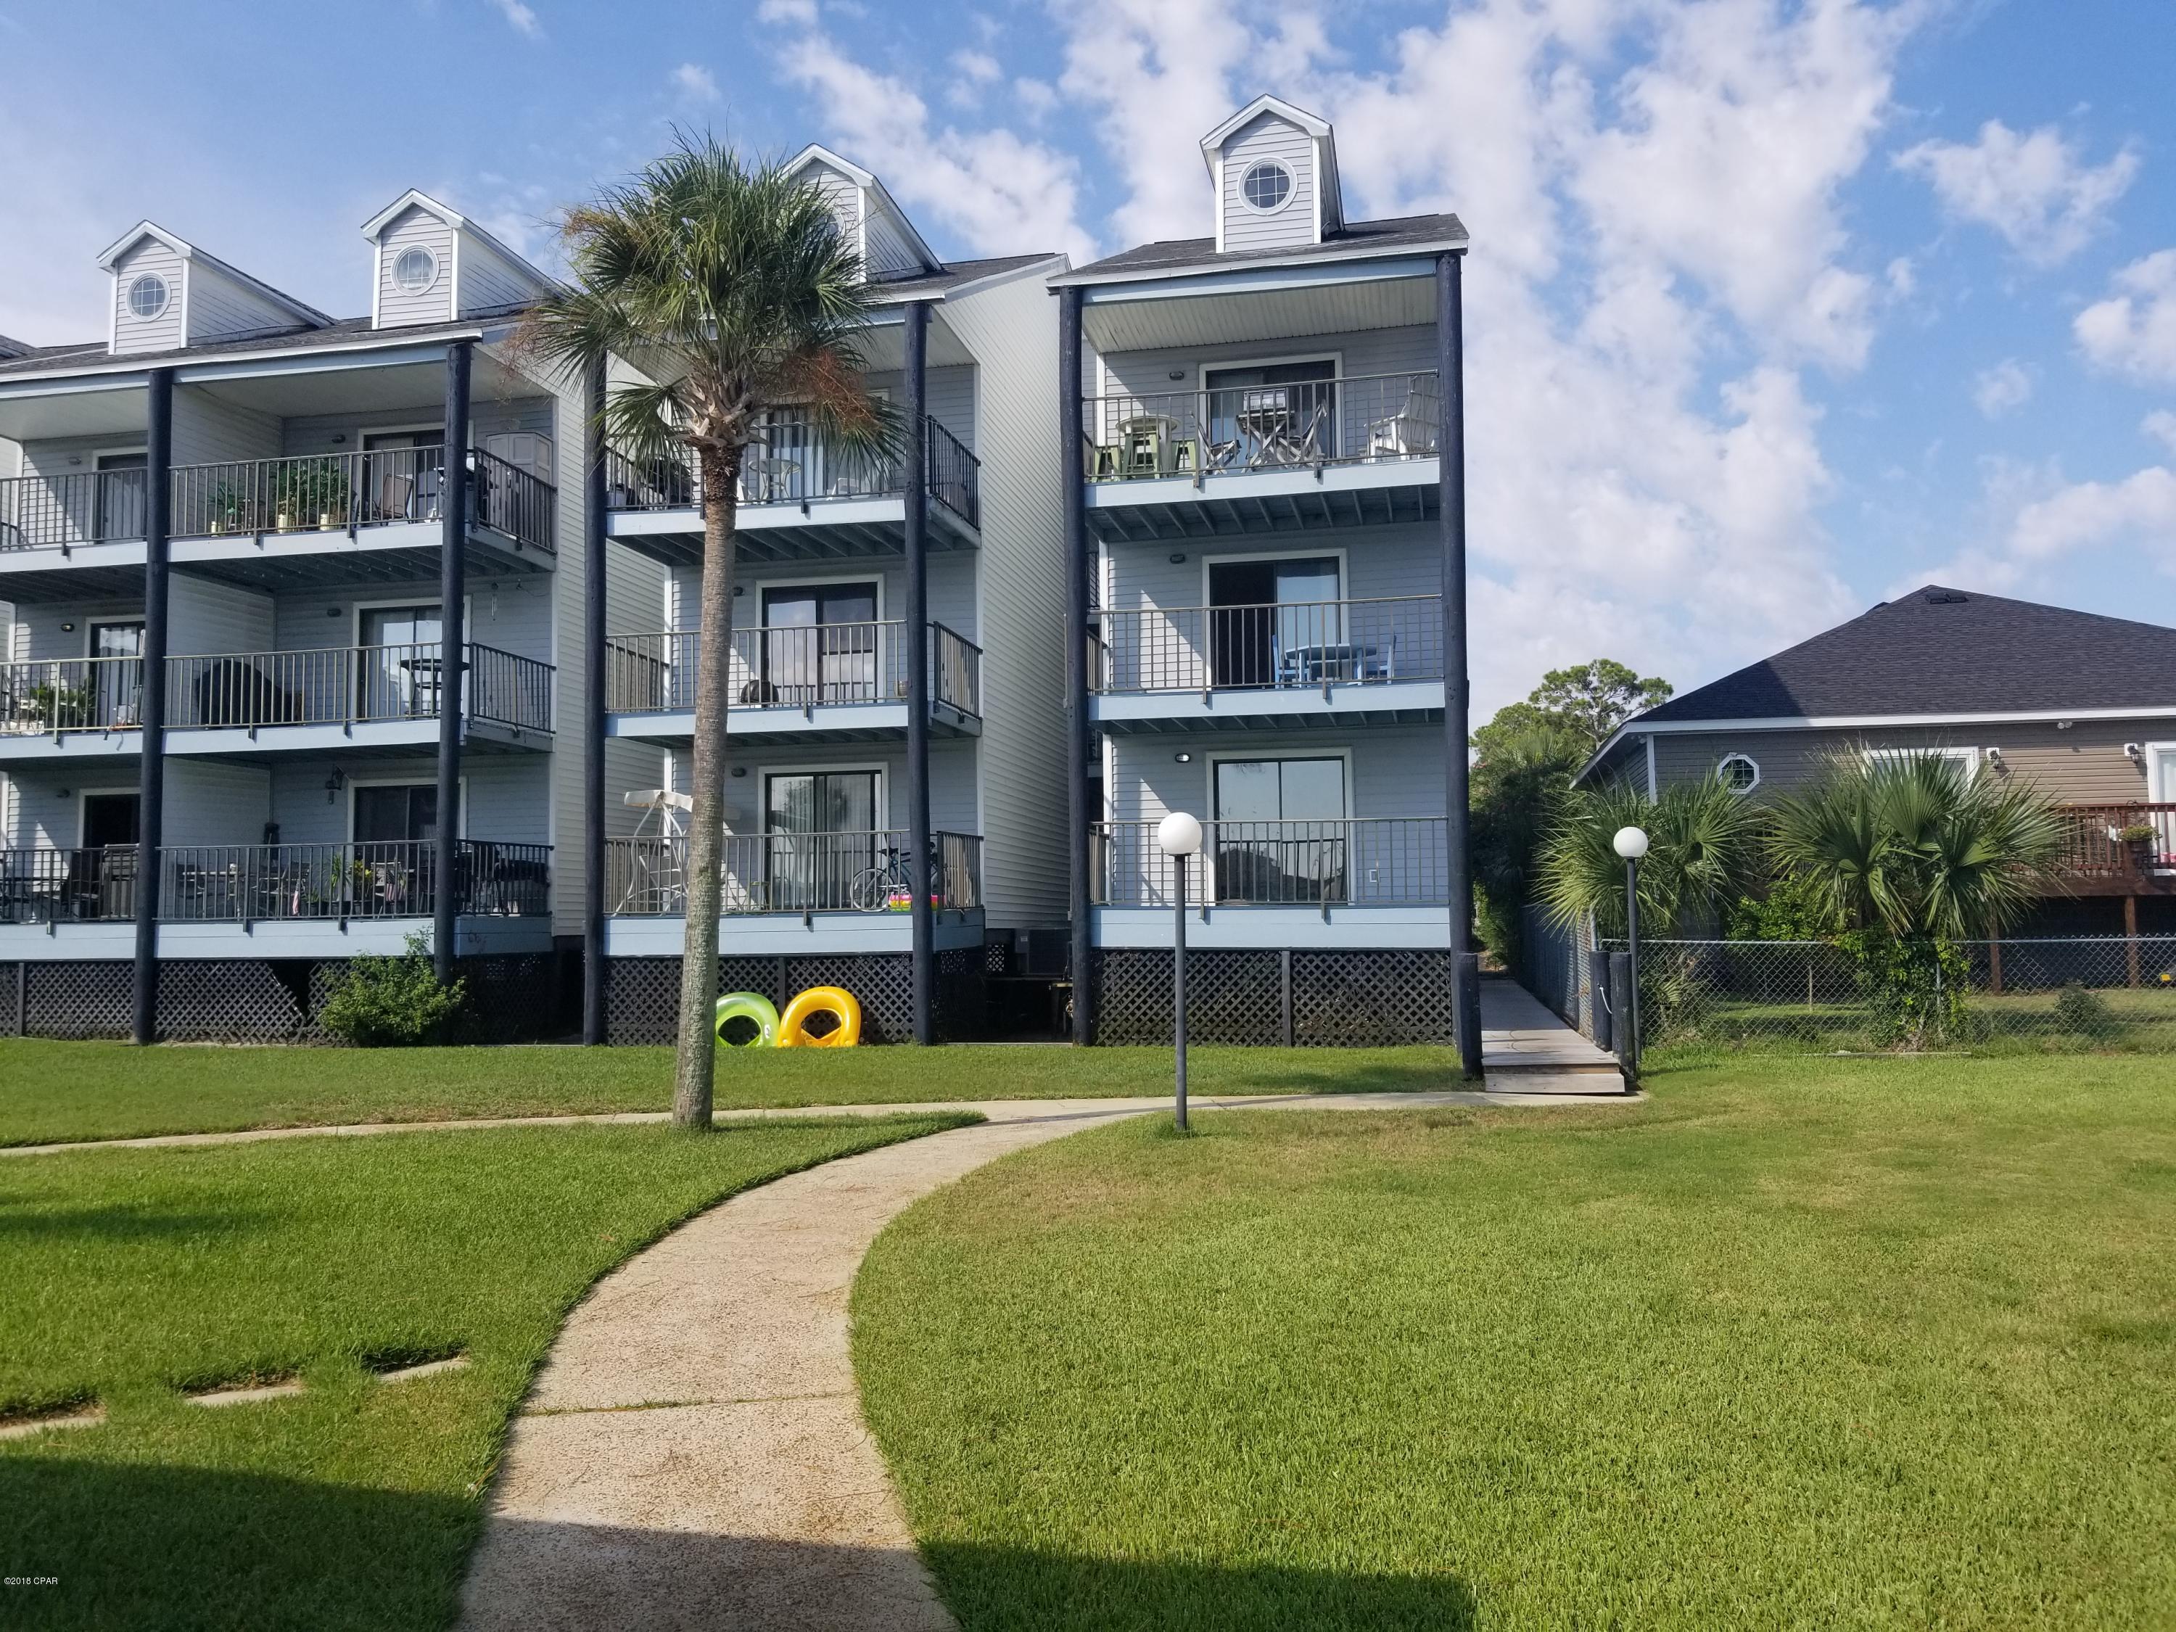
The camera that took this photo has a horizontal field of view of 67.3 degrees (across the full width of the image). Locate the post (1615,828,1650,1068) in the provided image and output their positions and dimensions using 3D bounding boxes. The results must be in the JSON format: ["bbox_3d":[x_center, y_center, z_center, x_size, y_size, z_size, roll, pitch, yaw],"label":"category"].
[{"bbox_3d":[5.102,1.250,15.227,0.325,2.313,0.325,-1,-4,12],"label":"post"}]

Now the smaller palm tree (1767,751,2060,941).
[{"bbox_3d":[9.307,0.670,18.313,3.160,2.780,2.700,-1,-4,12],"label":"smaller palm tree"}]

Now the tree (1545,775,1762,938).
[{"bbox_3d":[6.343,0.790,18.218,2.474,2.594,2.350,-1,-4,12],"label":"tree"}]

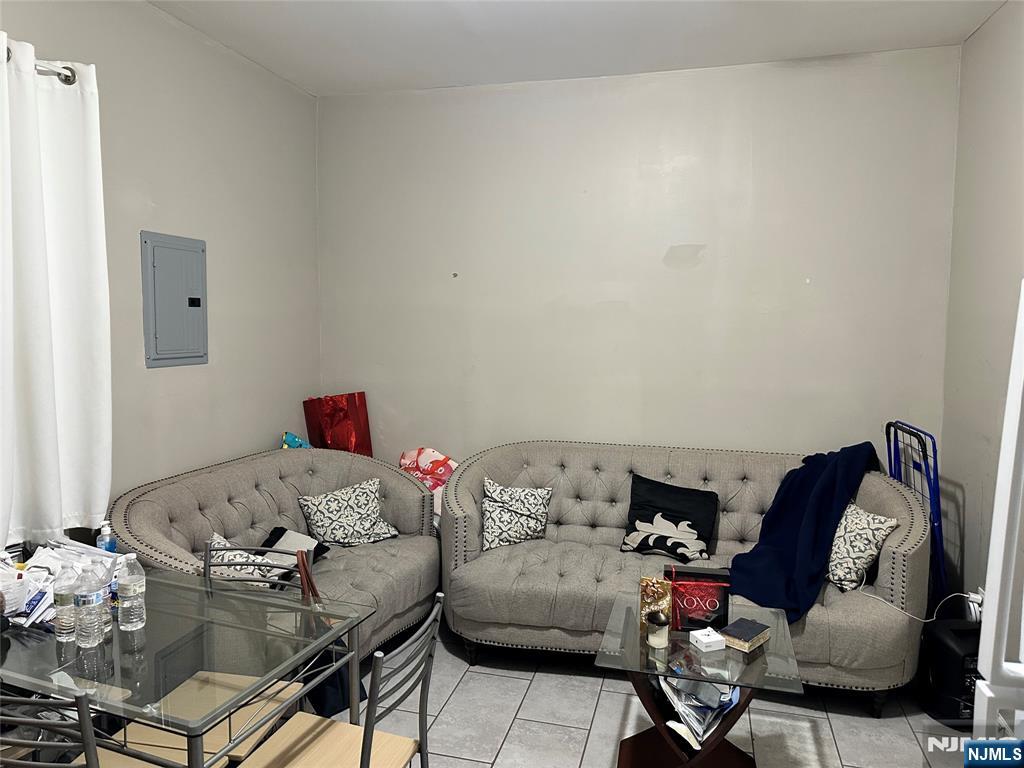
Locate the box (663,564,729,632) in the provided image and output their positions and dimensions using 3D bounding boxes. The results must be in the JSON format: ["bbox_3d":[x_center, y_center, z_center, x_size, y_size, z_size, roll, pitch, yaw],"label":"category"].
[{"bbox_3d":[0.646,0.756,2.494,0.217,0.215,0.060,1,6,9],"label":"box"}]

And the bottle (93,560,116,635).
[{"bbox_3d":[-1.137,0.574,1.949,0.064,0.204,0.064,2,6,15],"label":"bottle"}]

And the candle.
[{"bbox_3d":[0.495,0.823,2.384,0.070,0.105,0.070,2,6,15],"label":"candle"}]

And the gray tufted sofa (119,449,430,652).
[{"bbox_3d":[-0.999,0.854,3.283,0.920,0.890,1.650,2,6,23],"label":"gray tufted sofa"}]

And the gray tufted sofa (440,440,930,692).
[{"bbox_3d":[0.737,0.840,3.434,2.230,0.890,0.940,2,6,15],"label":"gray tufted sofa"}]

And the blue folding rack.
[{"bbox_3d":[1.926,0.750,3.386,0.190,1.070,0.470,-6,4,16],"label":"blue folding rack"}]

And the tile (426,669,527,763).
[{"bbox_3d":[-0.135,1.336,2.896,0.305,0.010,0.607,2,6,15],"label":"tile"}]

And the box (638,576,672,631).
[{"bbox_3d":[0.503,0.767,2.441,0.096,0.205,0.050,3,7,28],"label":"box"}]

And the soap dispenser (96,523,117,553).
[{"bbox_3d":[-1.331,0.548,2.332,0.058,0.190,0.042,2,6,18],"label":"soap dispenser"}]

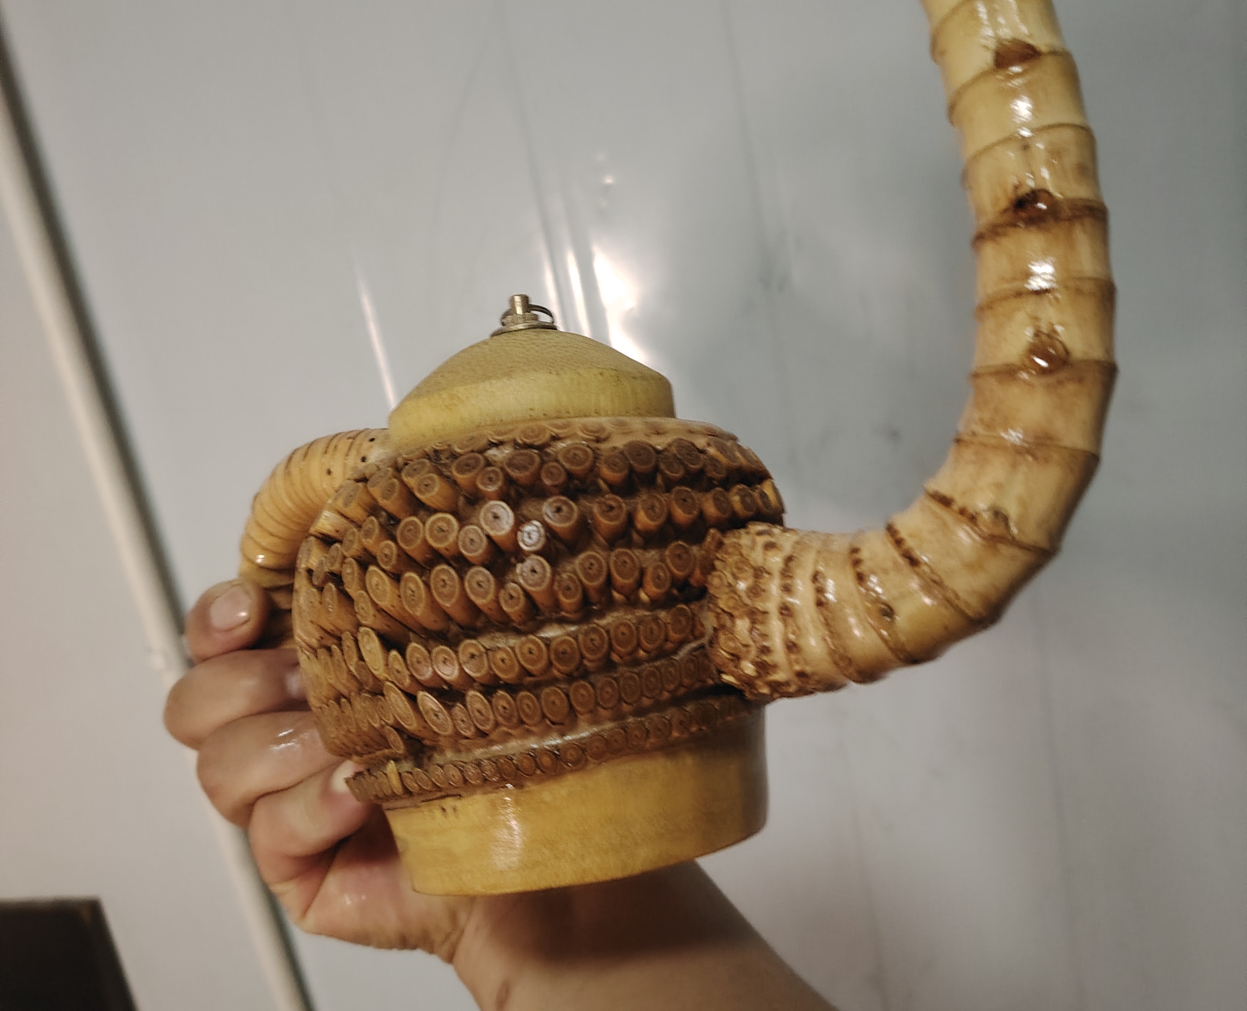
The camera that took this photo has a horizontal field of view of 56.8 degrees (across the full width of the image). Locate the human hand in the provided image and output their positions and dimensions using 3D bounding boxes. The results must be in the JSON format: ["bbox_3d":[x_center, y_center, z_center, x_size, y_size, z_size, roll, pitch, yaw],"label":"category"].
[{"bbox_3d":[-0.084,0.072,0.352,0.080,0.100,0.105,-17,5,-40],"label":"human hand"}]

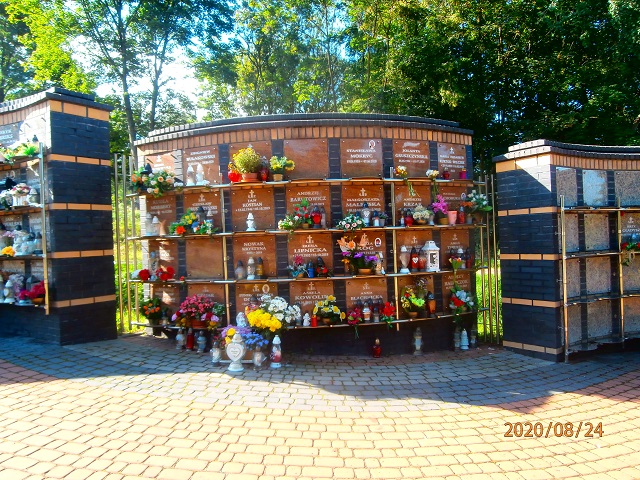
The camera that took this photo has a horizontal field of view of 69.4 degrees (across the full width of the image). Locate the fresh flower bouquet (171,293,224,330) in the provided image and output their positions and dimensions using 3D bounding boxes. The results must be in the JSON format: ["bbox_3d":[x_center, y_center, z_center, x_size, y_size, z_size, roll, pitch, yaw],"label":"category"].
[{"bbox_3d":[-1.402,0.825,5.332,0.490,0.370,0.300,-2,0,20],"label":"fresh flower bouquet"}]

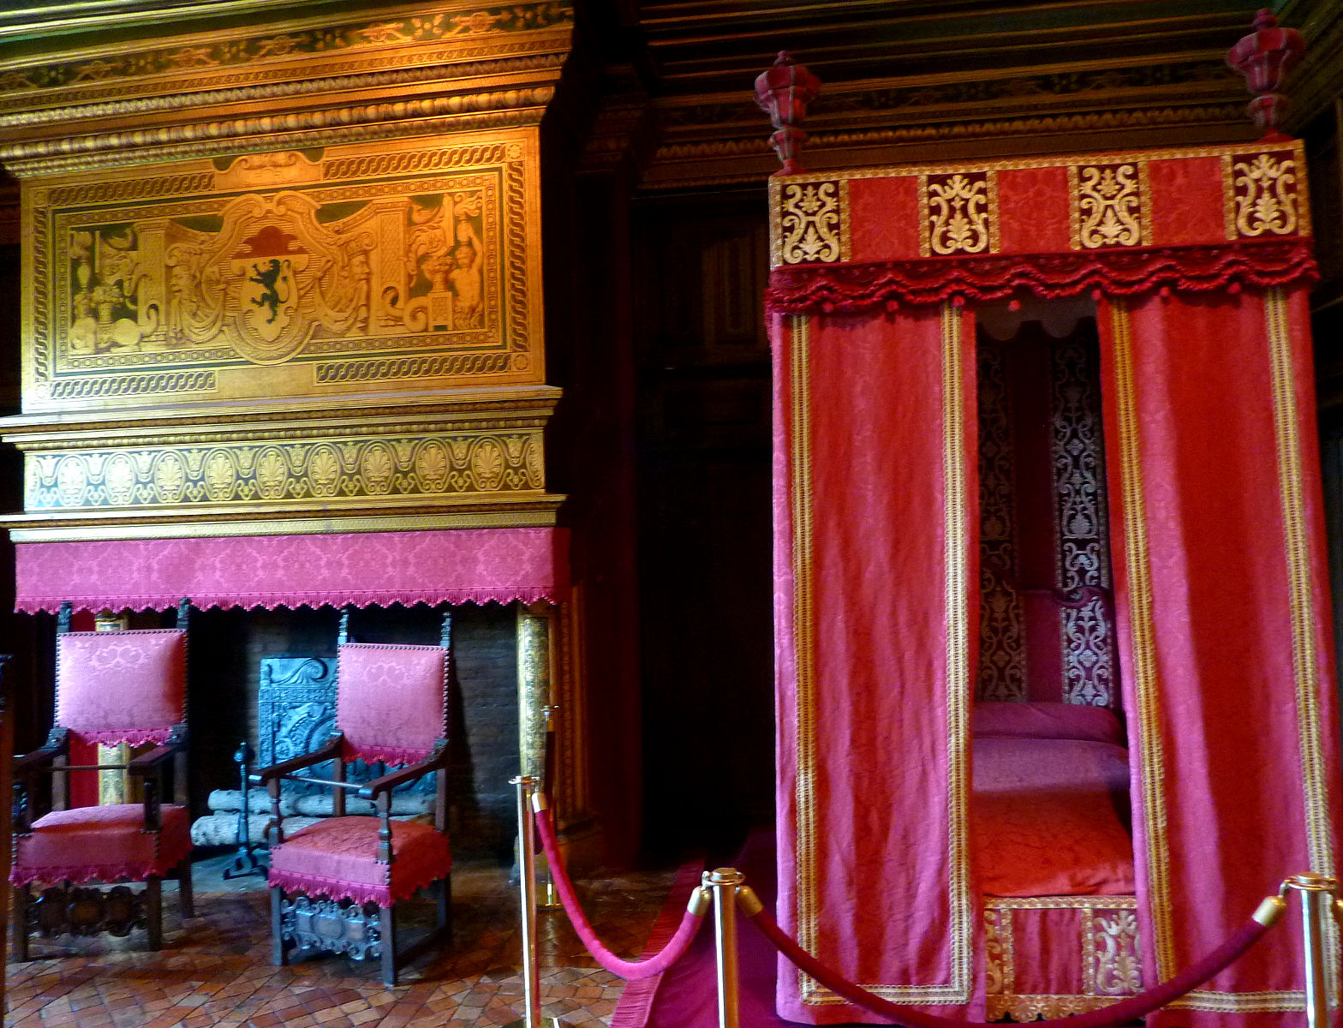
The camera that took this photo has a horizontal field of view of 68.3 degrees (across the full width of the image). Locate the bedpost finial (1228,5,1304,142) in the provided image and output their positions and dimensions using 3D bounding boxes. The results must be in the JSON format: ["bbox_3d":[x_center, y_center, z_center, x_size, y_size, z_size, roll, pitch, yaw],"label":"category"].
[{"bbox_3d":[2.035,-1.491,3.380,0.235,0.474,0.235,-2,-2,6],"label":"bedpost finial"}]

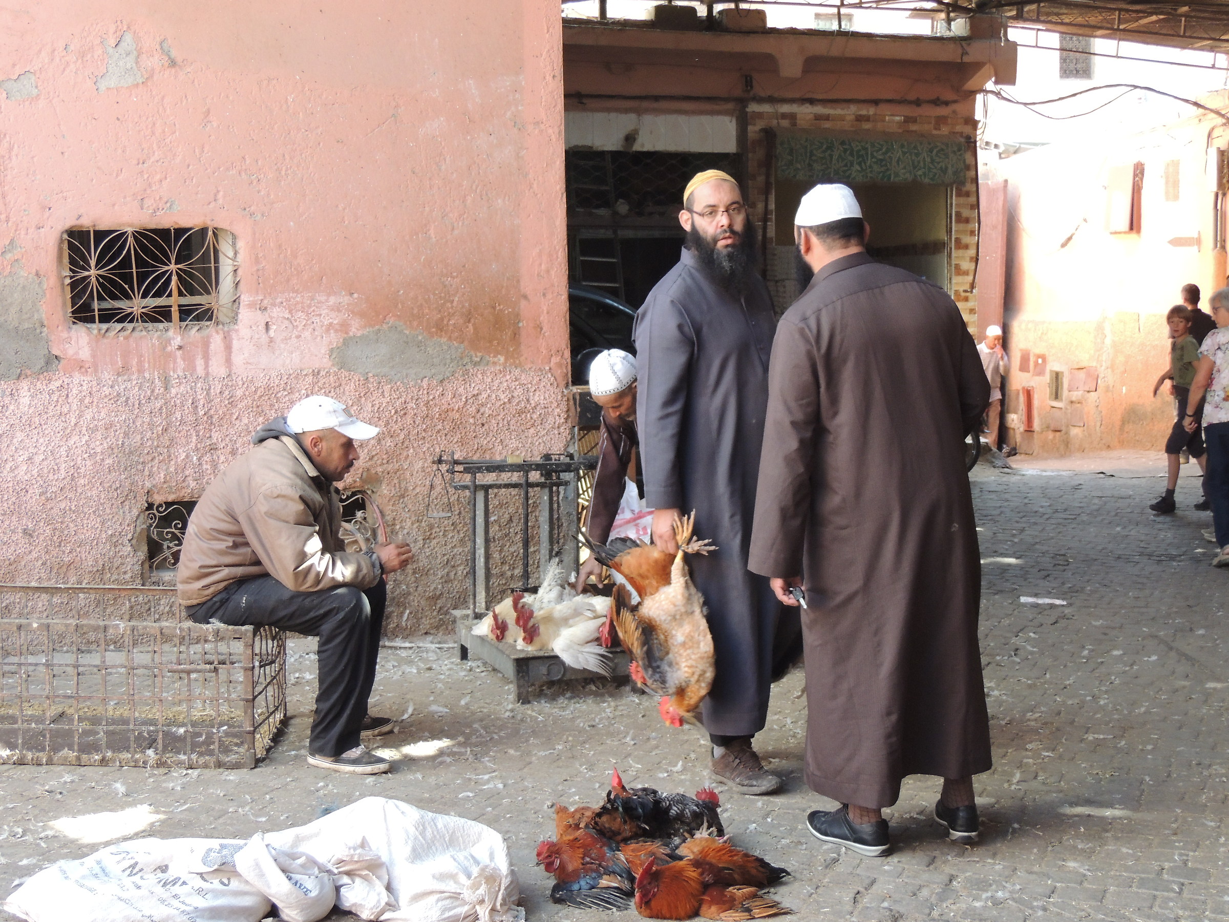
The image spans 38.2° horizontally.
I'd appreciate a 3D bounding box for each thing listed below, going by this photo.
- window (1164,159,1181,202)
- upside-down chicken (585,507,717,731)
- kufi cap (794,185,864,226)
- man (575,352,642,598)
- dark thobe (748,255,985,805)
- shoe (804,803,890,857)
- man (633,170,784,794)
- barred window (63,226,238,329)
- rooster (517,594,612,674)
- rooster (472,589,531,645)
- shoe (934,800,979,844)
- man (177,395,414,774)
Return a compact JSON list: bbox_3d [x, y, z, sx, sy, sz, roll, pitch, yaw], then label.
[{"bbox_3d":[6.074,-3.052,19.323,0.060,0.460,0.280,-2,5,-23],"label":"window"},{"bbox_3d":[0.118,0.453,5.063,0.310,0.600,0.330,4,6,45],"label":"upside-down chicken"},{"bbox_3d":[0.575,-0.689,4.781,0.170,0.105,0.190,-7,5,-24],"label":"kufi cap"},{"bbox_3d":[0.250,0.177,7.255,0.780,1.280,0.600,-4,6,-41],"label":"man"},{"bbox_3d":[0.700,0.181,4.778,0.640,1.490,0.430,-2,5,-25],"label":"dark thobe"},{"bbox_3d":[0.606,0.940,4.641,0.105,0.105,0.280,-3,5,-41],"label":"shoe"},{"bbox_3d":[0.300,0.053,5.266,0.400,1.790,0.530,4,5,44],"label":"man"},{"bbox_3d":[-2.010,-0.790,7.644,0.770,0.450,0.100,0,4,0],"label":"barred window"},{"bbox_3d":[-0.165,0.637,6.809,0.380,0.240,0.270,-3,5,-35],"label":"rooster"},{"bbox_3d":[-0.400,0.597,6.946,0.240,0.190,0.380,3,5,33],"label":"rooster"},{"bbox_3d":[0.918,0.935,4.761,0.105,0.100,0.285,0,4,2],"label":"shoe"},{"bbox_3d":[-1.015,0.366,5.669,0.730,1.130,0.560,0,4,2],"label":"man"}]

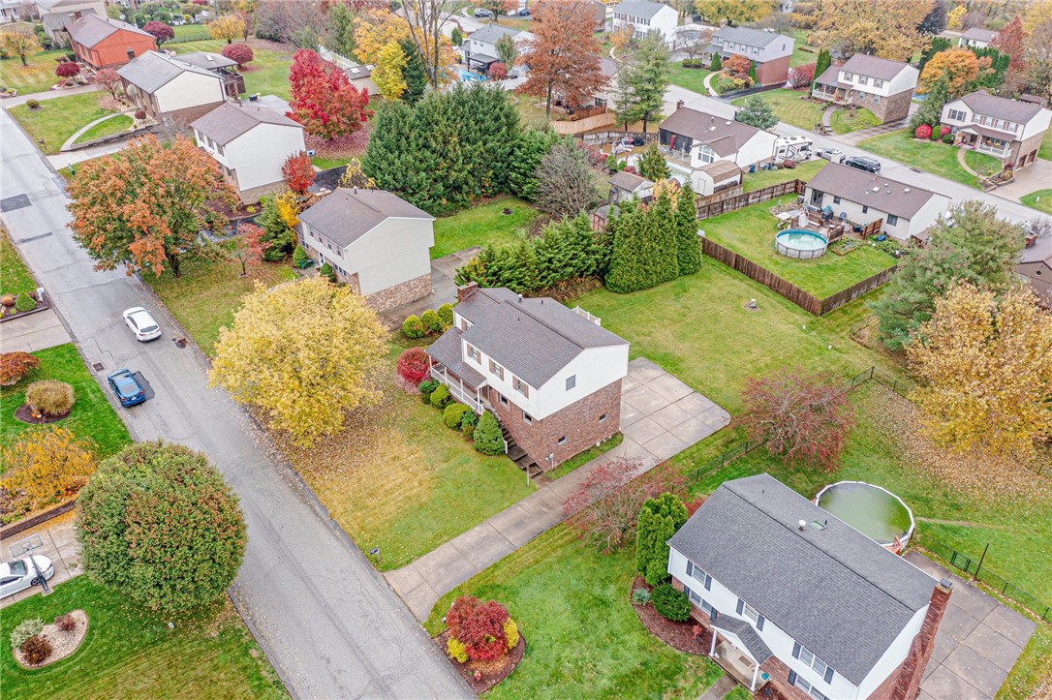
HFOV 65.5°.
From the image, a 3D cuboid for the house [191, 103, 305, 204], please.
[{"bbox_3d":[-31.520,-22.910,93.450,9.130,8.440,9.430,-25,40,-33],"label":"house"}]

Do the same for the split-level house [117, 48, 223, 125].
[{"bbox_3d":[-44.690,-33.290,103.440,9.000,6.470,12.780,-24,40,-32],"label":"split-level house"}]

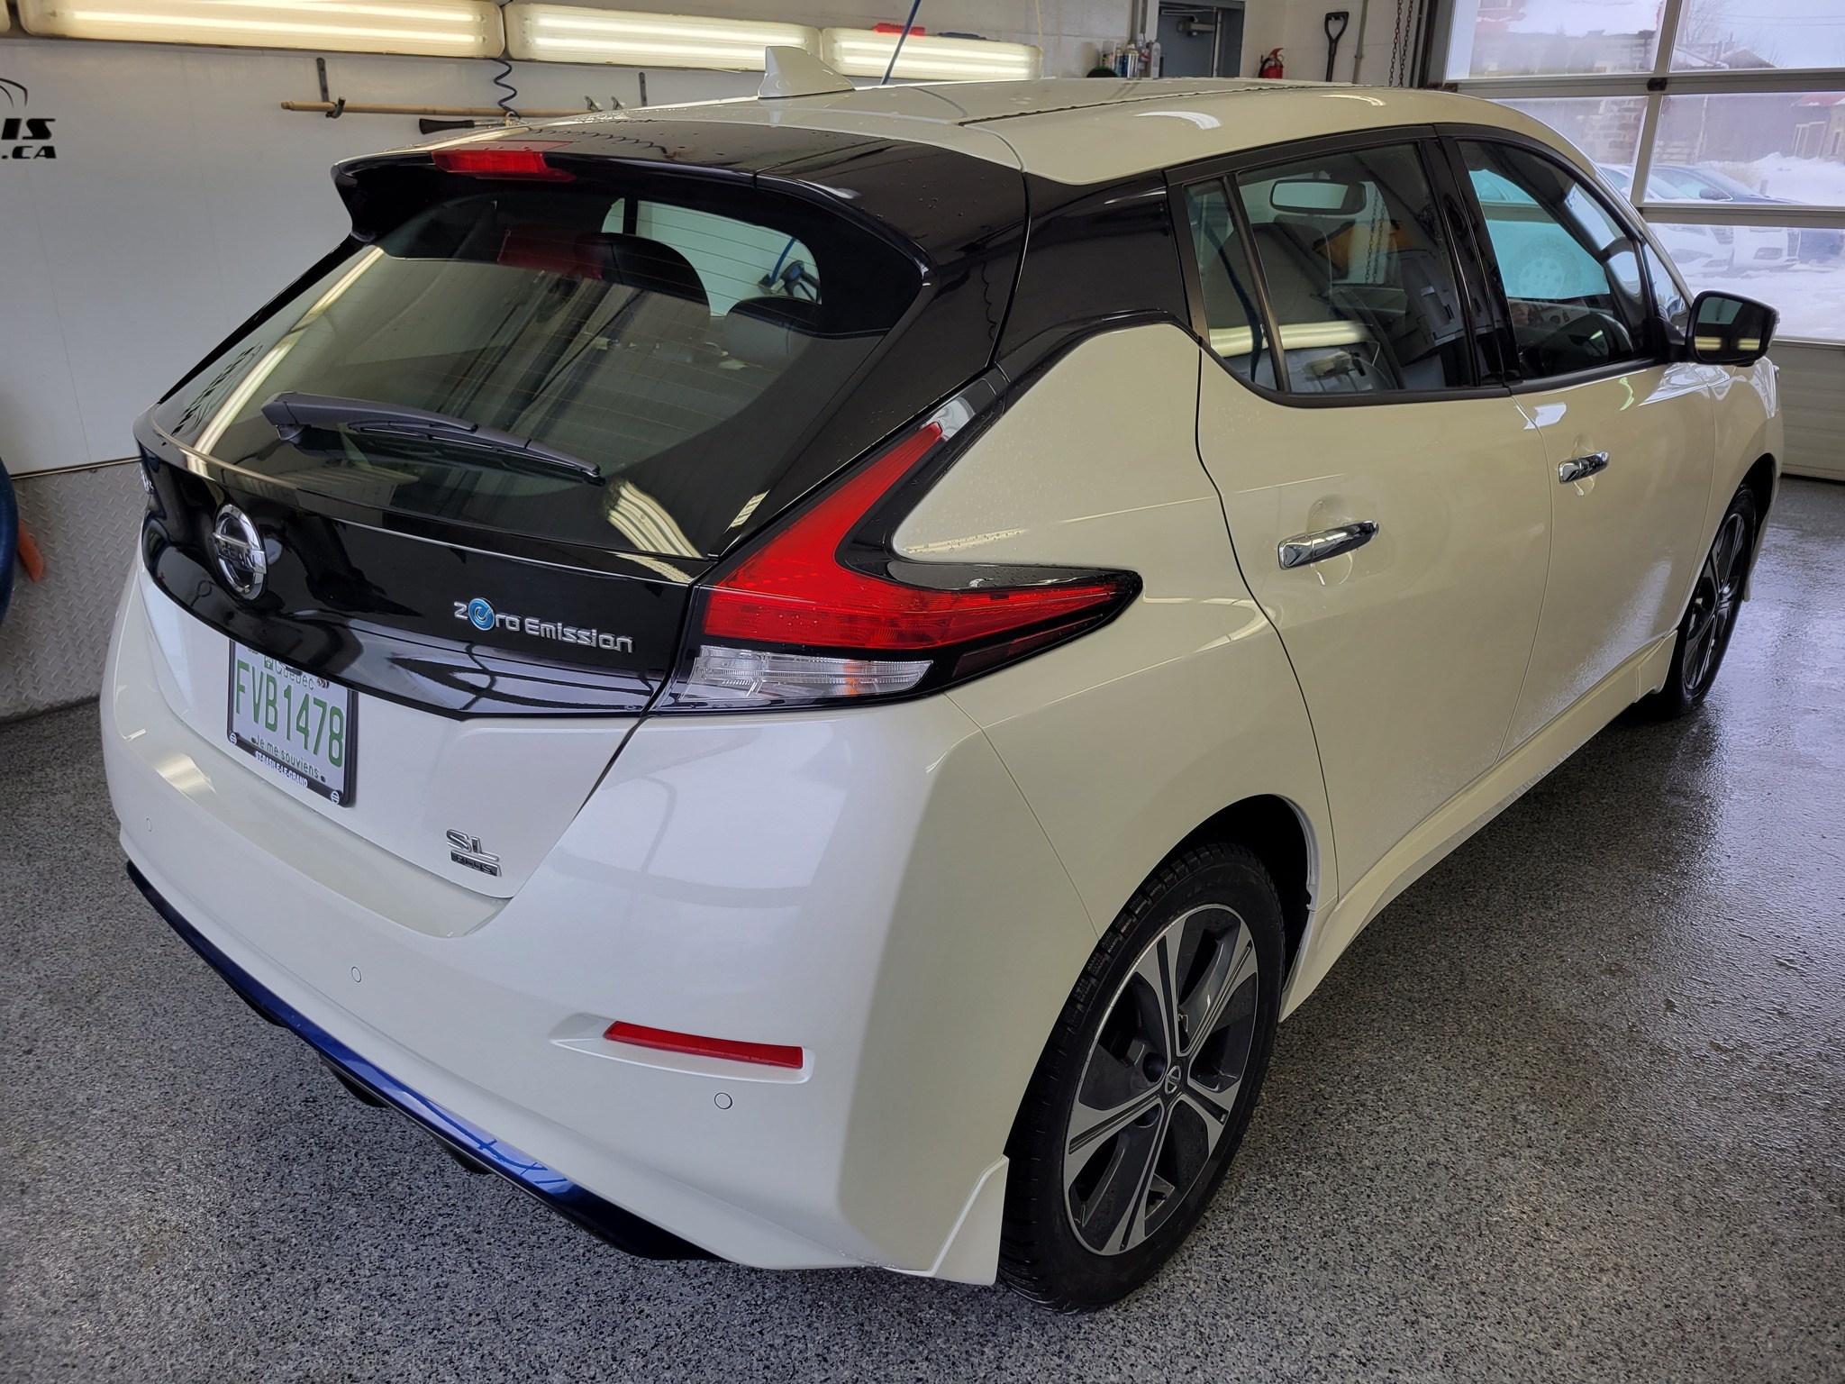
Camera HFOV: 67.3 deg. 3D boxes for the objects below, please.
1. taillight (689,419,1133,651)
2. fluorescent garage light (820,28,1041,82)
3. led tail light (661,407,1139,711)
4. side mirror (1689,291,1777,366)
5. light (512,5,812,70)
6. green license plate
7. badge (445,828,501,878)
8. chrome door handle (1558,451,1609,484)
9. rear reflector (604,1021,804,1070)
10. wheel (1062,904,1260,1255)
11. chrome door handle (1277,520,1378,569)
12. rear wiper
[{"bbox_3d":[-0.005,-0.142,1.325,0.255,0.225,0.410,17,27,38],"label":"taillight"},{"bbox_3d":[0.054,-2.507,5.519,0.110,0.155,1.290,18,28,40],"label":"fluorescent garage light"},{"bbox_3d":[-0.013,-0.133,1.335,0.290,0.295,0.450,17,27,38],"label":"led tail light"},{"bbox_3d":[1.692,-0.751,2.882,0.175,0.147,0.150,17,27,38],"label":"side mirror"},{"bbox_3d":[-0.833,-2.167,4.633,0.110,0.155,1.290,18,28,40],"label":"light"},{"bbox_3d":[-0.754,0.024,1.651,0.312,0.158,0.014,17,16,38],"label":"green license plate"},{"bbox_3d":[-0.474,0.170,1.461,0.097,0.042,0.008,13,16,32],"label":"badge"},{"bbox_3d":[1.171,-0.399,2.453,0.048,0.037,0.207,17,26,38],"label":"chrome door handle"},{"bbox_3d":[-0.212,0.349,1.338,0.212,0.030,0.030,6,22,16],"label":"rear reflector"},{"bbox_3d":[0.251,0.471,1.811,0.180,0.462,0.462,17,27,38],"label":"wheel"},{"bbox_3d":[0.501,-0.187,1.705,0.048,0.037,0.212,17,25,38],"label":"chrome door handle"},{"bbox_3d":[-0.534,-0.280,1.466,0.500,0.058,0.065,15,-19,28],"label":"rear wiper"}]

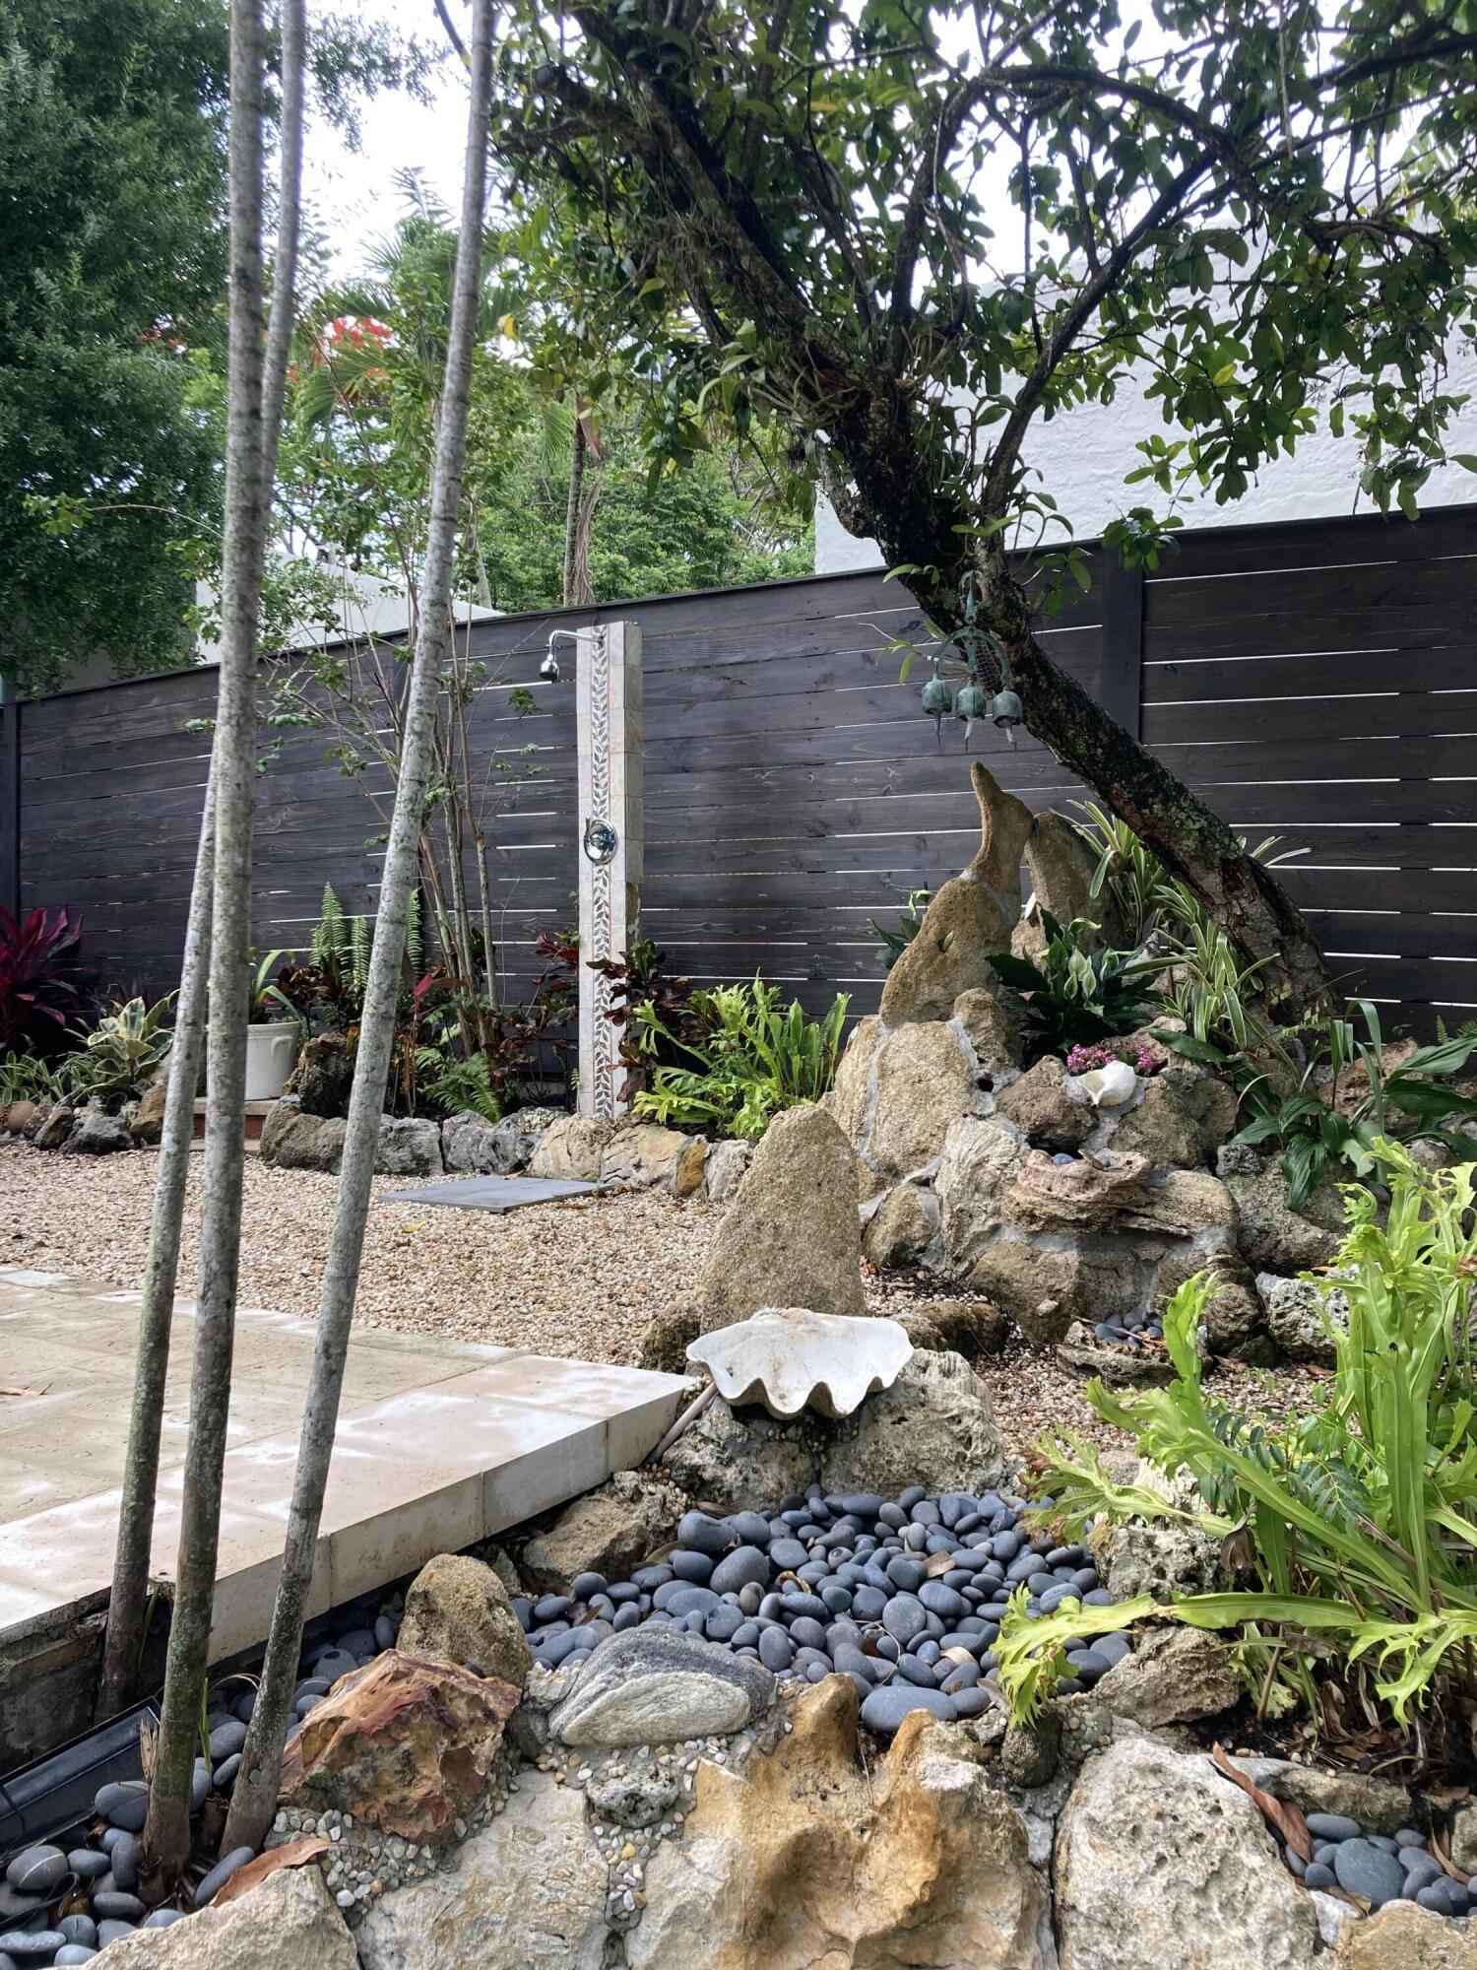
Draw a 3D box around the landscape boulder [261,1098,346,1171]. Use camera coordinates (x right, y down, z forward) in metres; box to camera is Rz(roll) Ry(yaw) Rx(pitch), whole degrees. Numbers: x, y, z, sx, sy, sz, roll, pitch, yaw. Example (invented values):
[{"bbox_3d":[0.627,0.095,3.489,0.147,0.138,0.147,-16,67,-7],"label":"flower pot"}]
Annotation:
[{"bbox_3d":[-1.689,0.585,6.253,0.360,0.270,0.300,0,3,0],"label":"landscape boulder"}]

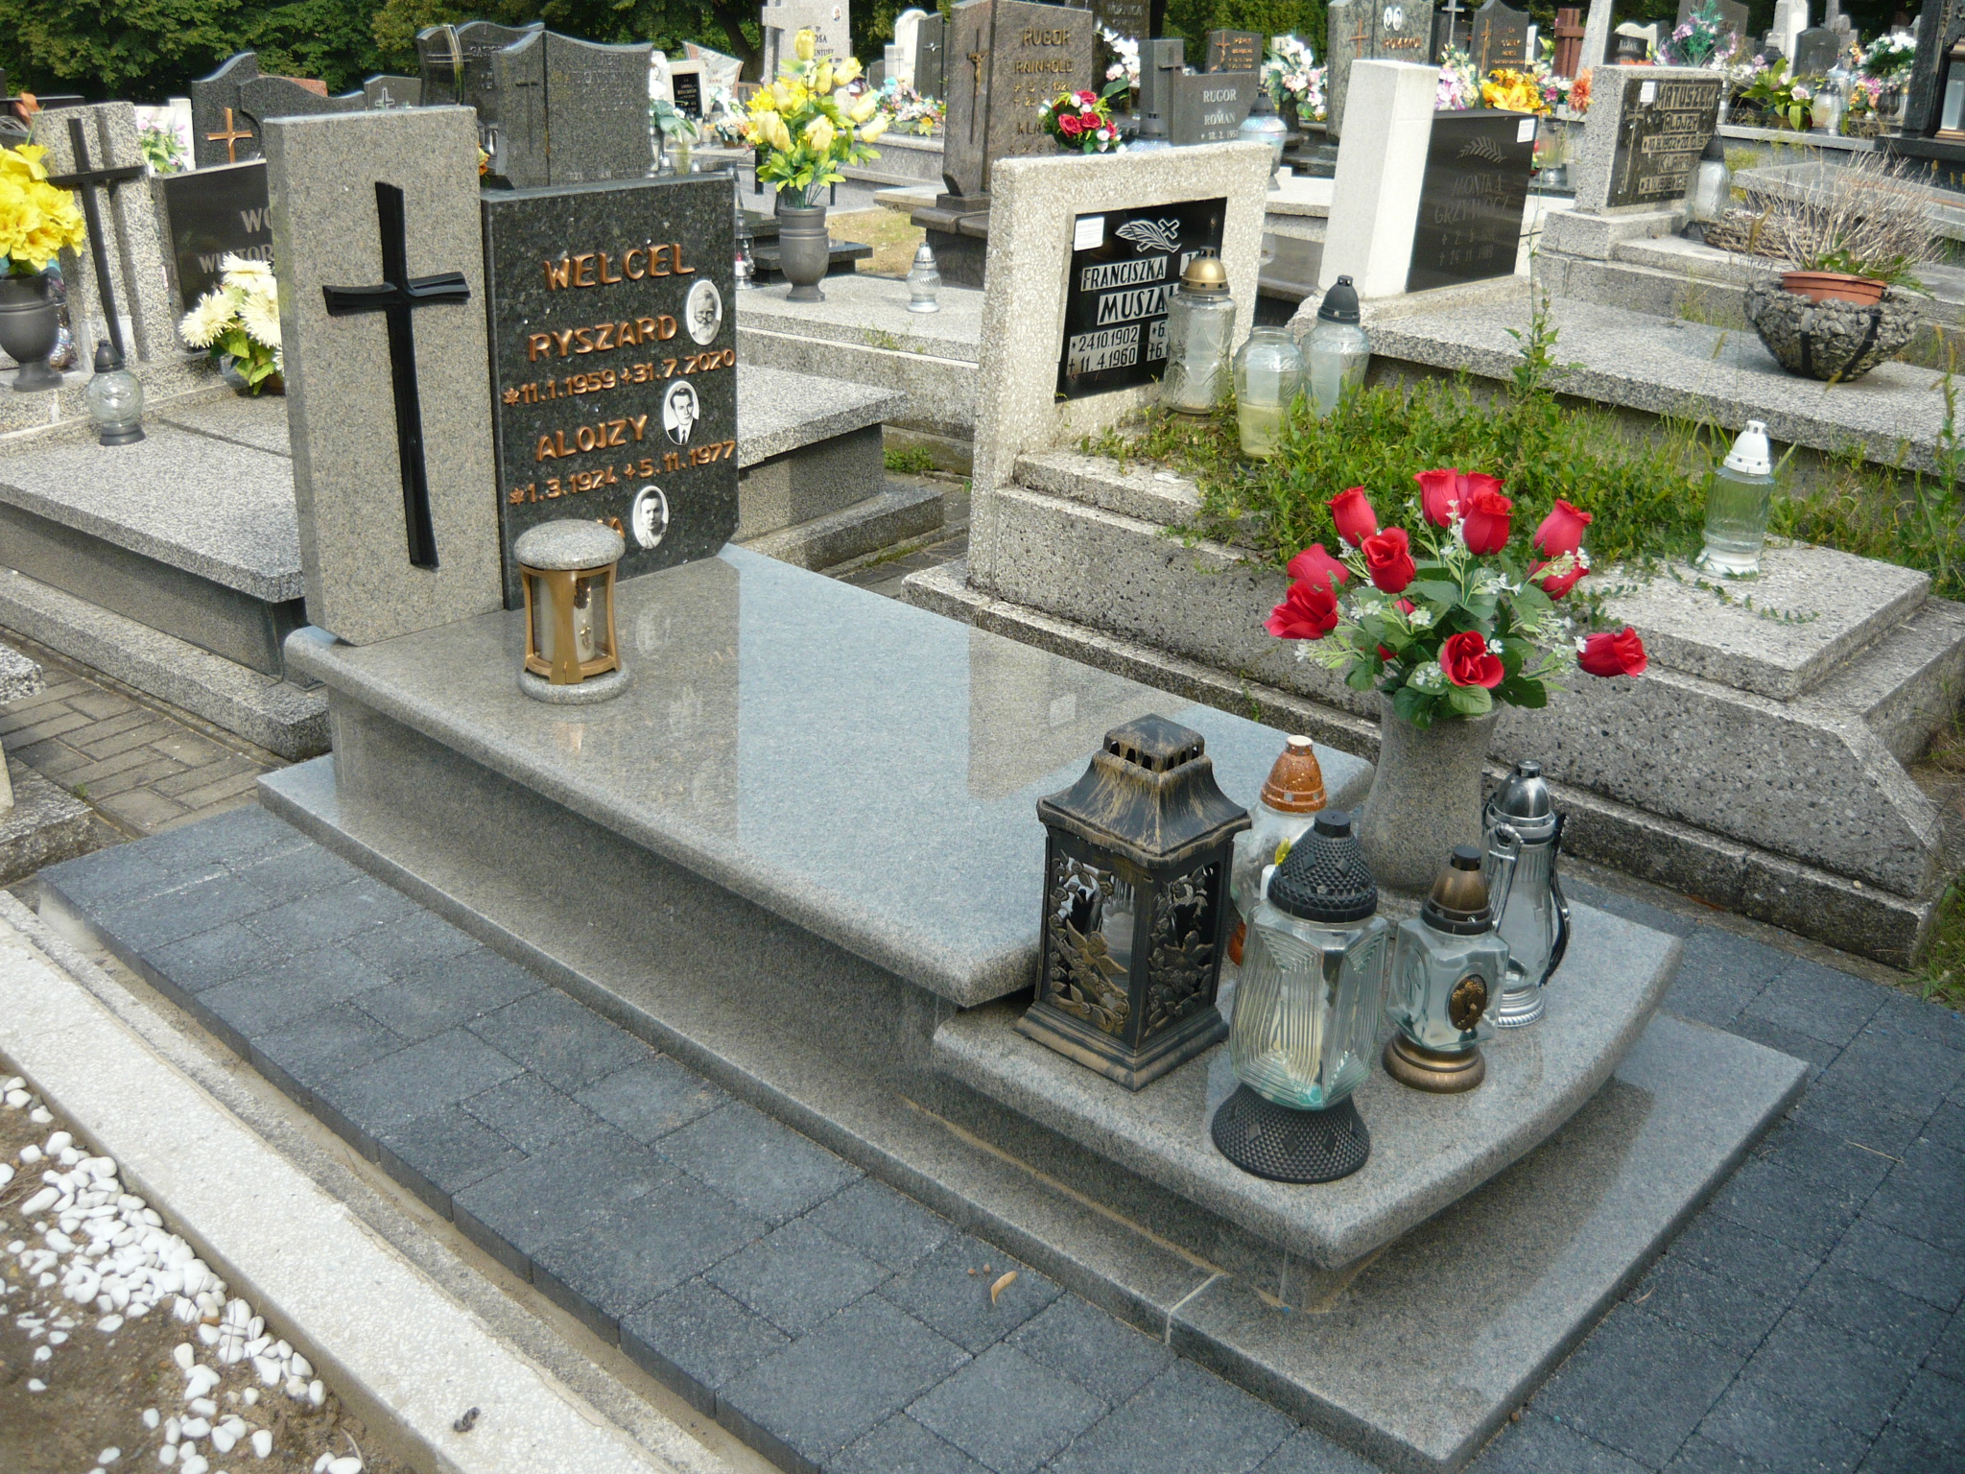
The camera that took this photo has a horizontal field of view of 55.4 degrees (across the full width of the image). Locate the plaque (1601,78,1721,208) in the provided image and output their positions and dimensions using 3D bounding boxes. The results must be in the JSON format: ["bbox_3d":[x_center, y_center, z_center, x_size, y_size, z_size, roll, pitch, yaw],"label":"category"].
[{"bbox_3d":[2.152,-1.876,5.900,0.035,0.390,0.710,21,30,40],"label":"plaque"}]

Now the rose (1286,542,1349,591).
[{"bbox_3d":[0.463,-0.232,2.586,0.077,0.071,0.071,38,23,33],"label":"rose"}]

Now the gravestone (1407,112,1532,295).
[{"bbox_3d":[1.417,-1.613,5.622,0.128,0.480,0.665,21,29,37],"label":"gravestone"}]

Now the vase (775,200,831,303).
[{"bbox_3d":[-0.562,-1.537,5.939,0.154,0.272,0.154,2,23,-1],"label":"vase"}]

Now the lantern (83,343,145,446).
[{"bbox_3d":[-1.939,-0.779,4.197,0.124,0.203,0.124,21,29,37],"label":"lantern"}]

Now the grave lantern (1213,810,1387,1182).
[{"bbox_3d":[0.352,0.260,2.012,0.175,0.388,0.175,-18,31,-40],"label":"grave lantern"}]

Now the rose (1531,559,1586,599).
[{"bbox_3d":[0.798,-0.221,2.585,0.071,0.071,0.077,0,45,29],"label":"rose"}]

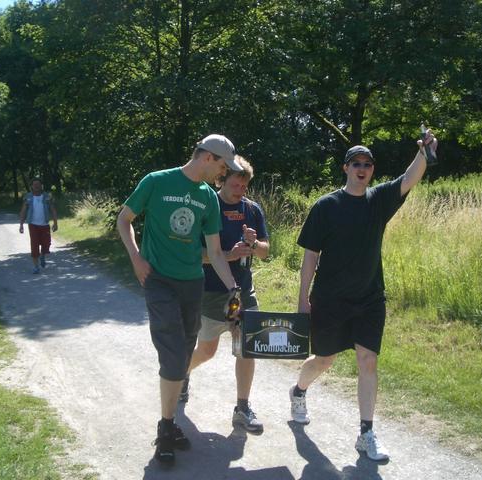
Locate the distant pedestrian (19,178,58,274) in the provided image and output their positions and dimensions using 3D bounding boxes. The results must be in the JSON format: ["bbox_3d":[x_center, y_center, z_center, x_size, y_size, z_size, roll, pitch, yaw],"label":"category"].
[{"bbox_3d":[-3.730,-0.250,11.919,0.660,1.730,0.520,-1,5,-17],"label":"distant pedestrian"}]

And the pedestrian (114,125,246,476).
[{"bbox_3d":[-0.385,0.343,3.941,0.660,1.880,0.560,-2,5,-22],"label":"pedestrian"}]

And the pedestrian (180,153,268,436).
[{"bbox_3d":[-0.120,0.350,4.463,0.530,1.780,0.740,-2,5,-20],"label":"pedestrian"}]

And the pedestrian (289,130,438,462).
[{"bbox_3d":[0.735,0.318,4.059,0.800,1.910,0.750,-1,5,-14],"label":"pedestrian"}]

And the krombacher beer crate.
[{"bbox_3d":[0.176,0.566,3.863,0.400,0.272,0.300,2,-7,-10],"label":"krombacher beer crate"}]

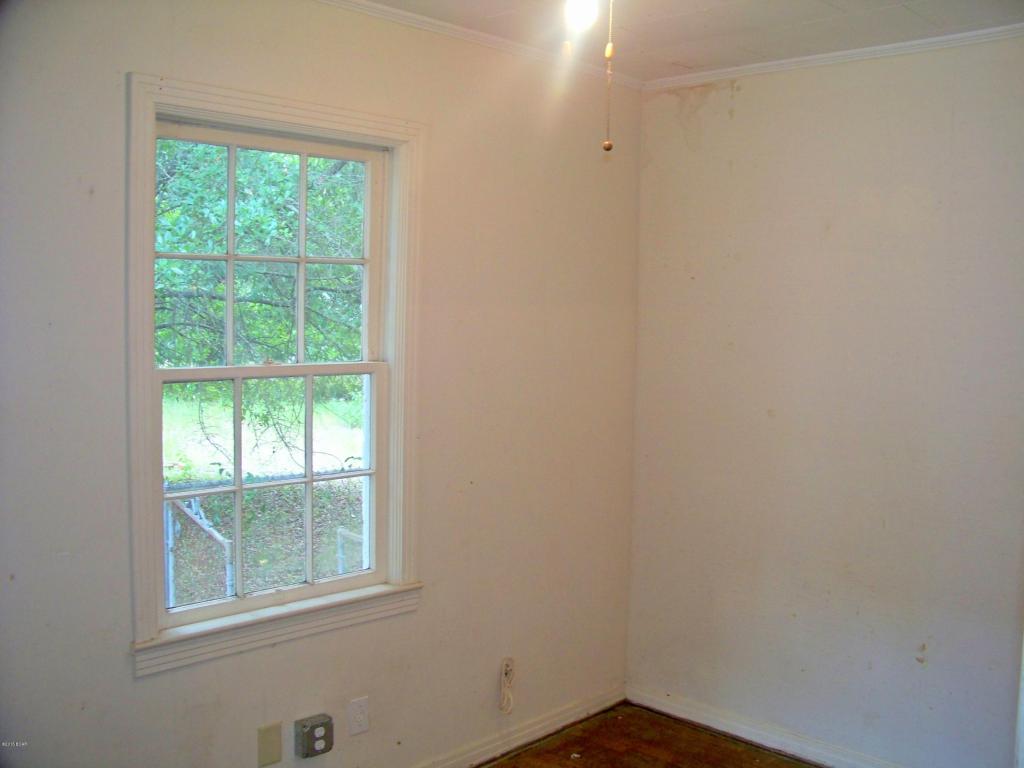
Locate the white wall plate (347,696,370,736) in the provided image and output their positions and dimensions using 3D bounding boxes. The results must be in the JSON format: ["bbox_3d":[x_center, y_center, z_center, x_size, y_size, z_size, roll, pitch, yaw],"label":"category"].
[{"bbox_3d":[-0.470,1.019,2.993,0.009,0.113,0.071,5,5,45],"label":"white wall plate"}]

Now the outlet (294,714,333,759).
[{"bbox_3d":[-0.580,1.029,2.854,0.050,0.098,0.100,5,5,45],"label":"outlet"}]

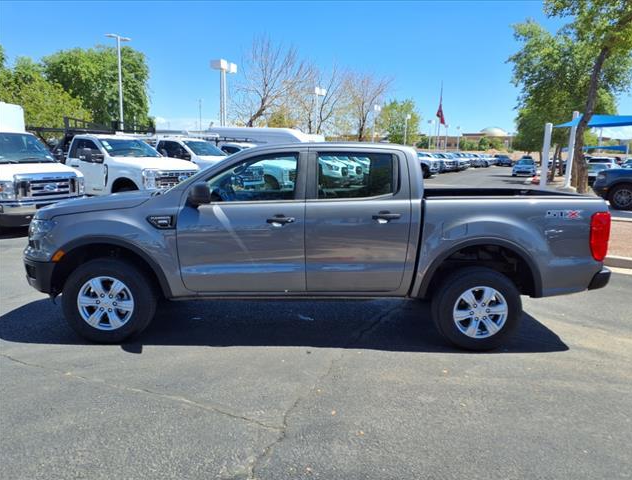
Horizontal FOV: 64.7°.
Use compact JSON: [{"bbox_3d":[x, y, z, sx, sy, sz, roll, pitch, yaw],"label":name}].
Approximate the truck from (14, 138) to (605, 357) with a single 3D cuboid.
[{"bbox_3d":[0.000,-0.080,5.061,5.350,1.800,1.950,1,10,-1],"label":"truck"}]

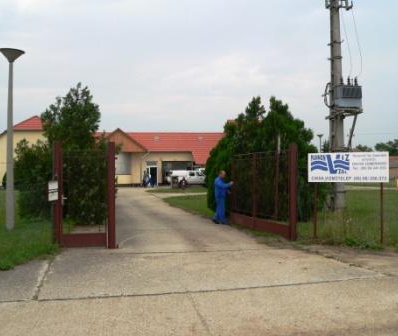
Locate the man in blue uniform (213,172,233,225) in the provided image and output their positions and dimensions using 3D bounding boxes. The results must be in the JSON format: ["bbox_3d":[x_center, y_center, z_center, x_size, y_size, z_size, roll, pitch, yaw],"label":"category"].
[{"bbox_3d":[0.772,0.969,15.300,0.680,1.740,0.520,0,-1,-6],"label":"man in blue uniform"}]

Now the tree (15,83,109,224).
[{"bbox_3d":[-4.950,-0.630,16.900,3.400,4.950,3.100,0,-1,0],"label":"tree"}]

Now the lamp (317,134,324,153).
[{"bbox_3d":[13.200,-0.950,50.500,0.750,5.300,0.750,0,-1,0],"label":"lamp"}]

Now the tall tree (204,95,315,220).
[{"bbox_3d":[2.440,-0.500,18.500,4.300,4.700,3.700,0,-1,0],"label":"tall tree"}]

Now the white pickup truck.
[{"bbox_3d":[-0.508,1.064,45.500,5.100,1.750,1.800,0,-1,-7],"label":"white pickup truck"}]

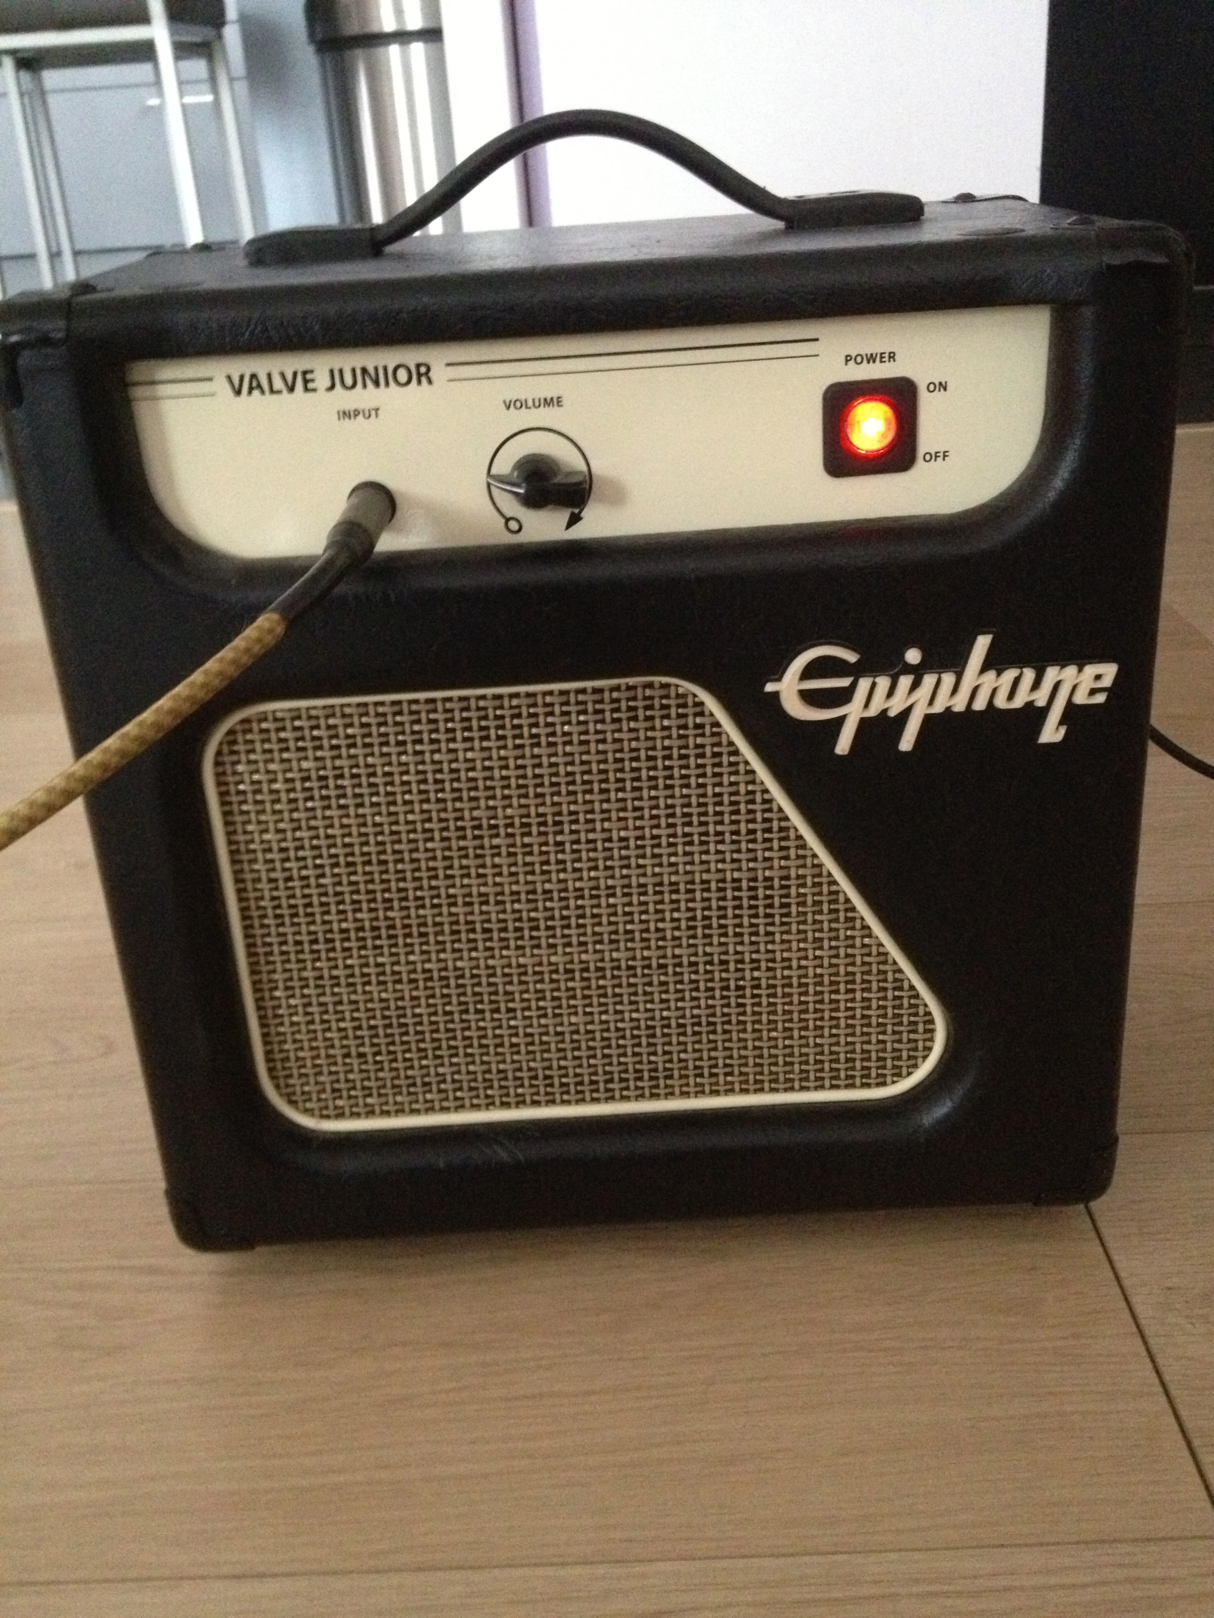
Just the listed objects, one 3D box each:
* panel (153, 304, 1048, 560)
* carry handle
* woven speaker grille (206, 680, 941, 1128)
[{"bbox_3d":[-0.004,-0.116,0.512,0.281,0.063,0.020,-3,24,1],"label":"panel"},{"bbox_3d":[-0.009,-0.211,0.545,0.230,0.042,0.029,-3,24,1],"label":"carry handle"},{"bbox_3d":[-0.006,0.036,0.573,0.252,0.170,0.018,-3,24,1],"label":"woven speaker grille"}]

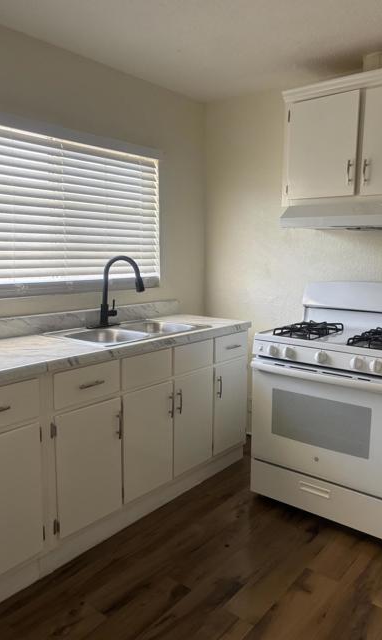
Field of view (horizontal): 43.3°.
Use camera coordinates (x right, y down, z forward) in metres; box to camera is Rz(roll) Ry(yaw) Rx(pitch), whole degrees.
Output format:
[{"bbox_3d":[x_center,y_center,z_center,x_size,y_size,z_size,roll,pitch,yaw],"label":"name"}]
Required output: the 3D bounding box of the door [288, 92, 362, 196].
[{"bbox_3d":[0.719,-0.935,2.619,0.389,0.527,0.030,7,10,39],"label":"door"}]

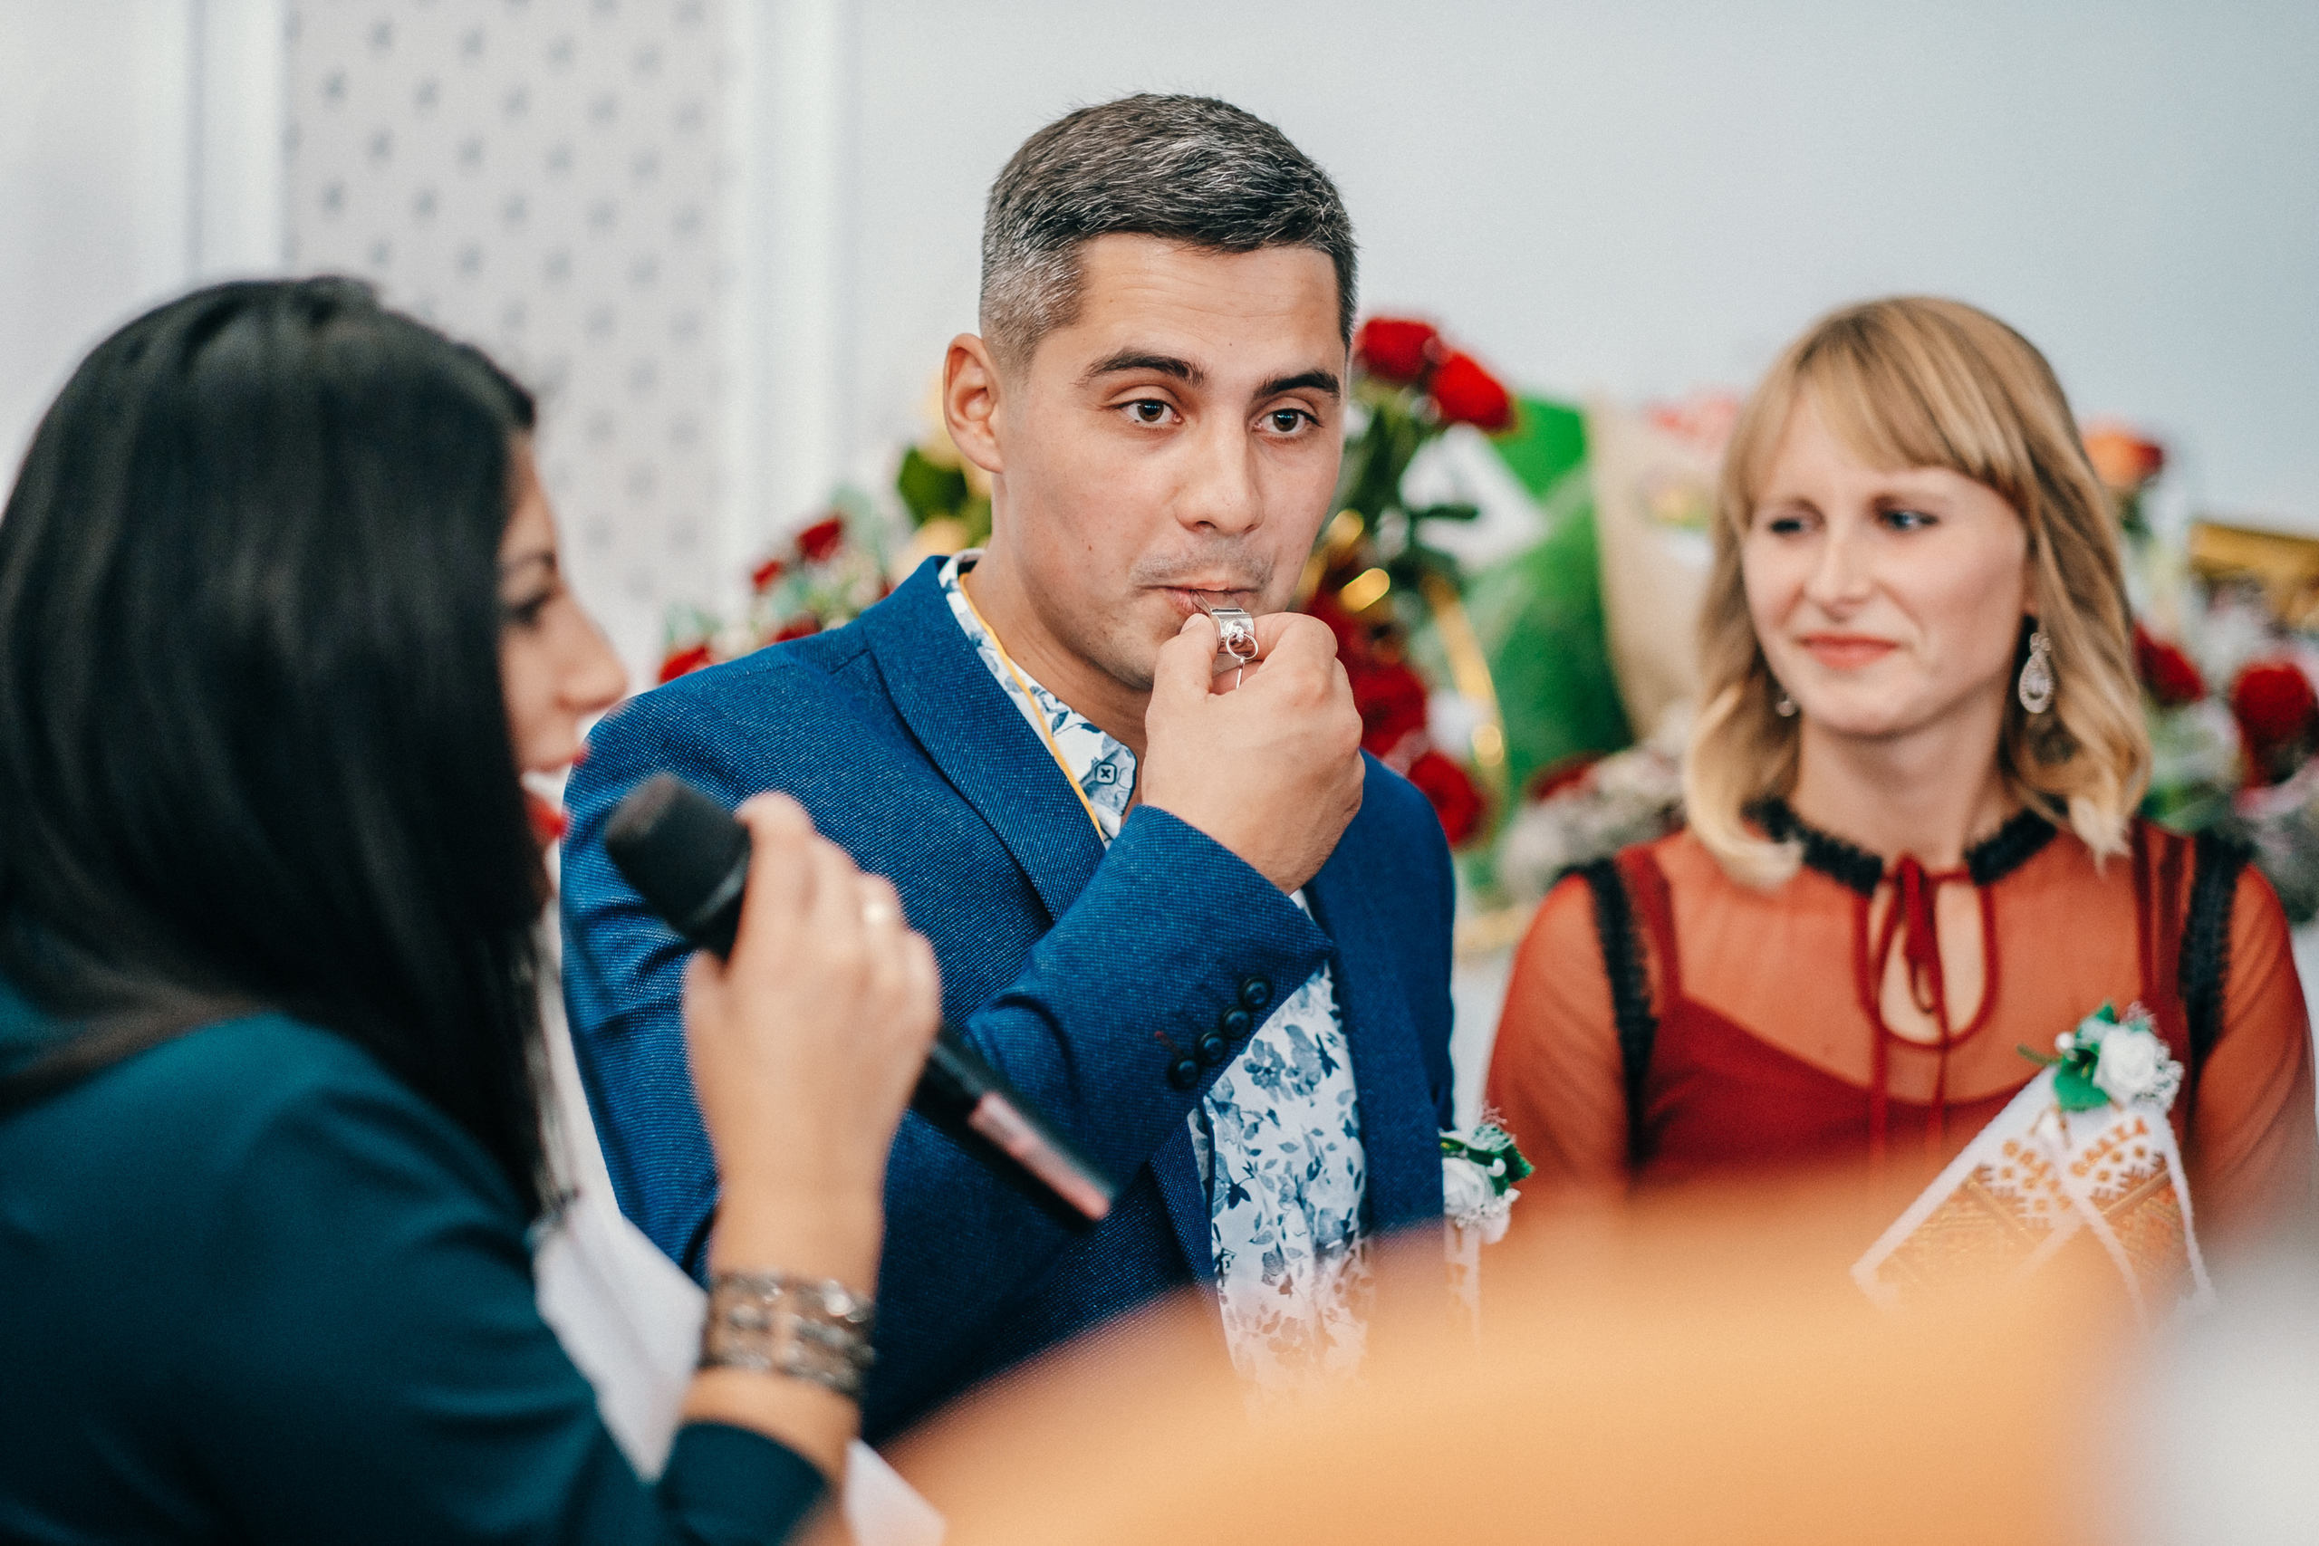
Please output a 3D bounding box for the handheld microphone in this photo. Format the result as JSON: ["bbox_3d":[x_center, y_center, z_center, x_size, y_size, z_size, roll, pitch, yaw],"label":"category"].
[{"bbox_3d":[-0.113,0.088,2.030,0.243,0.047,0.047,41,0,-8],"label":"handheld microphone"}]

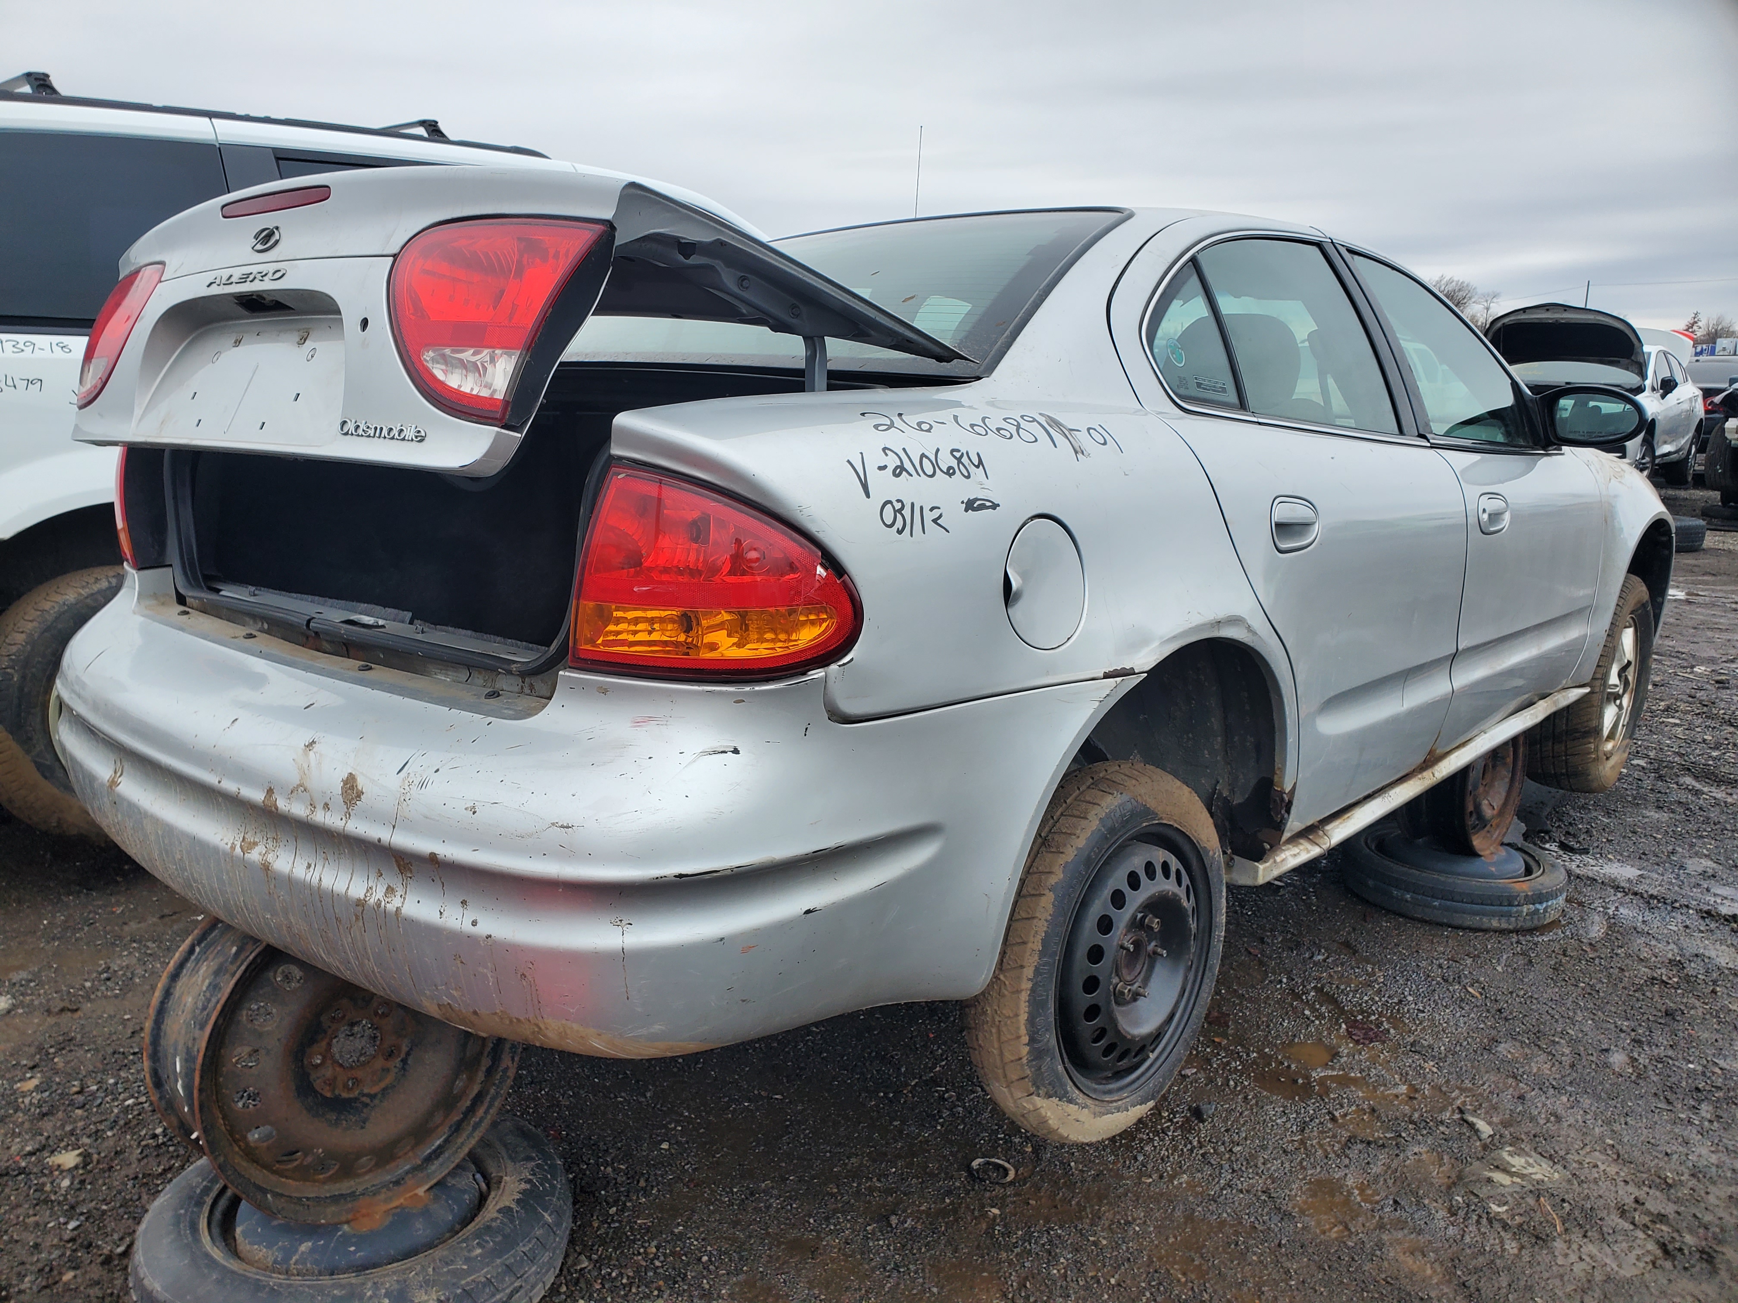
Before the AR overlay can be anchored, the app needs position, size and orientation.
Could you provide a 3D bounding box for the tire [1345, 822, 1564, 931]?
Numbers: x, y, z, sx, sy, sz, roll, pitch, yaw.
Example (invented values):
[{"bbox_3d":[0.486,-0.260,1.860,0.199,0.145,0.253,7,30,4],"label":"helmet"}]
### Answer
[{"bbox_3d":[1.538,0.581,3.449,0.548,0.122,0.548,0,11,0],"label":"tire"}]

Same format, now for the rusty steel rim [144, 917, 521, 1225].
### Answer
[{"bbox_3d":[-0.760,0.554,1.889,0.462,0.462,0.210,-11,10,-44],"label":"rusty steel rim"}]

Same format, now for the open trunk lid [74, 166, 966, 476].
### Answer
[{"bbox_3d":[-0.562,-0.427,1.883,1.280,0.367,0.702,10,7,41],"label":"open trunk lid"}]

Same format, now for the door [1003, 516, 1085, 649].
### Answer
[{"bbox_3d":[0.202,-0.080,1.548,0.030,0.161,0.161,1,9,44],"label":"door"}]

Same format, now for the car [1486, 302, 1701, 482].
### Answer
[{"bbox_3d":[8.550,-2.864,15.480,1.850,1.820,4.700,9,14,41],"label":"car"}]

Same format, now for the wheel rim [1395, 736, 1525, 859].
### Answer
[{"bbox_3d":[1.572,0.304,3.466,0.190,0.430,0.430,9,14,44],"label":"wheel rim"}]

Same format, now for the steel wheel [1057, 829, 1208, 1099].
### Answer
[{"bbox_3d":[0.359,0.481,2.128,0.190,0.443,0.443,9,14,43],"label":"steel wheel"}]

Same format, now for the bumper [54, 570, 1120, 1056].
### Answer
[{"bbox_3d":[-0.591,0.107,1.957,1.750,0.420,0.910,10,15,41],"label":"bumper"}]

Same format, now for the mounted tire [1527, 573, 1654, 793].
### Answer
[{"bbox_3d":[2.194,0.068,3.921,0.220,0.639,0.639,7,13,37],"label":"mounted tire"}]

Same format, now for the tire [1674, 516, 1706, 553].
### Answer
[{"bbox_3d":[6.526,-0.964,10.775,0.650,0.210,0.650,0,11,0],"label":"tire"}]

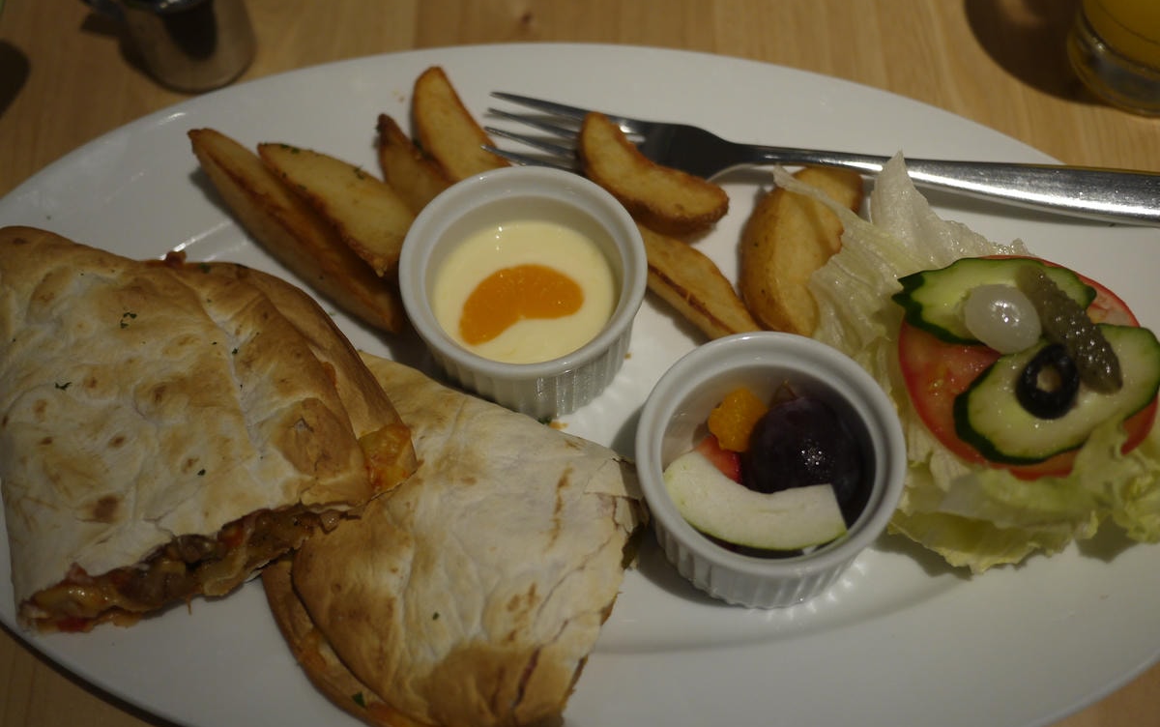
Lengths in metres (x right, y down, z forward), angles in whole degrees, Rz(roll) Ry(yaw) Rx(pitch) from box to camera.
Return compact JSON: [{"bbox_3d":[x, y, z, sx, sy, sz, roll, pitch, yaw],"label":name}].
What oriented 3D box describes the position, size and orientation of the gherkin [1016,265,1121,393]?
[{"bbox_3d":[0.129,-0.010,0.353,0.012,0.012,0.039,-24,64,-11],"label":"gherkin"}]

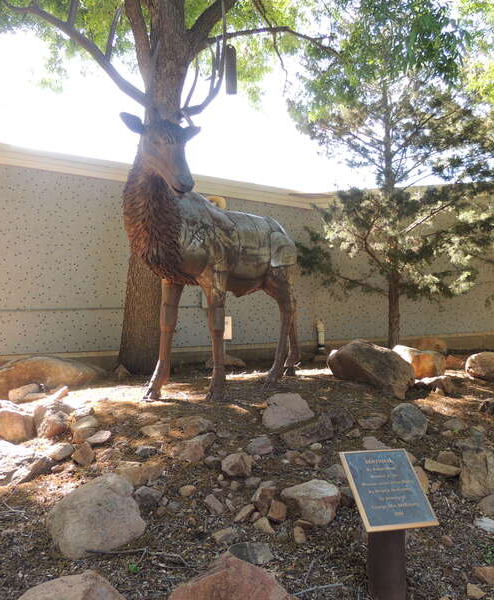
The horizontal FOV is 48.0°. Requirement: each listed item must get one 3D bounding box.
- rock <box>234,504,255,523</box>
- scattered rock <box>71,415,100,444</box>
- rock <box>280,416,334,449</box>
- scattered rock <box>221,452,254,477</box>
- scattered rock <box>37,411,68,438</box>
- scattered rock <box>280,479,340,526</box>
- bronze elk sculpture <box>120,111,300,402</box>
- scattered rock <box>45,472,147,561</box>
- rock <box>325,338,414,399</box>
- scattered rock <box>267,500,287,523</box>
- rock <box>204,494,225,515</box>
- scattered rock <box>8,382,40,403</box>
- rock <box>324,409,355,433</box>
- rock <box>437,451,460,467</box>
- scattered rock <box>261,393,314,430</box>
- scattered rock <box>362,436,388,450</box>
[{"bbox_3d":[-0.015,1.282,3.330,0.132,0.085,0.100,0,0,0],"label":"rock"},{"bbox_3d":[-1.339,1.059,4.570,0.240,0.200,0.220,0,-2,-16],"label":"scattered rock"},{"bbox_3d":[0.431,0.961,4.022,0.392,0.224,0.235,0,0,26],"label":"rock"},{"bbox_3d":[-0.062,1.071,3.611,0.208,0.146,0.167,0,0,-1],"label":"scattered rock"},{"bbox_3d":[-1.542,0.987,4.398,0.238,0.196,0.214,0,0,0],"label":"scattered rock"},{"bbox_3d":[0.398,1.289,3.530,0.370,0.270,0.300,-1,-2,6],"label":"scattered rock"},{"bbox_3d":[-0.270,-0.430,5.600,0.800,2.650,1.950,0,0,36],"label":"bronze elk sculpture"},{"bbox_3d":[-0.859,1.227,3.145,0.544,0.370,0.463,0,0,0],"label":"scattered rock"},{"bbox_3d":[1.301,0.737,5.797,0.920,0.579,0.736,0,0,0],"label":"rock"},{"bbox_3d":[0.183,1.271,3.333,0.120,0.110,0.110,0,0,3],"label":"scattered rock"},{"bbox_3d":[-0.186,1.170,3.174,0.126,0.105,0.113,0,0,-3],"label":"rock"},{"bbox_3d":[-2.026,0.842,5.050,0.310,0.155,0.210,0,0,-22],"label":"scattered rock"},{"bbox_3d":[0.719,0.937,4.314,0.249,0.160,0.200,0,0,9],"label":"rock"},{"bbox_3d":[1.369,1.083,3.768,0.149,0.116,0.120,0,0,20],"label":"rock"},{"bbox_3d":[0.352,0.969,4.820,0.430,0.280,0.320,-1,-2,4],"label":"scattered rock"},{"bbox_3d":[0.902,1.022,3.923,0.184,0.095,0.138,0,0,13],"label":"scattered rock"}]

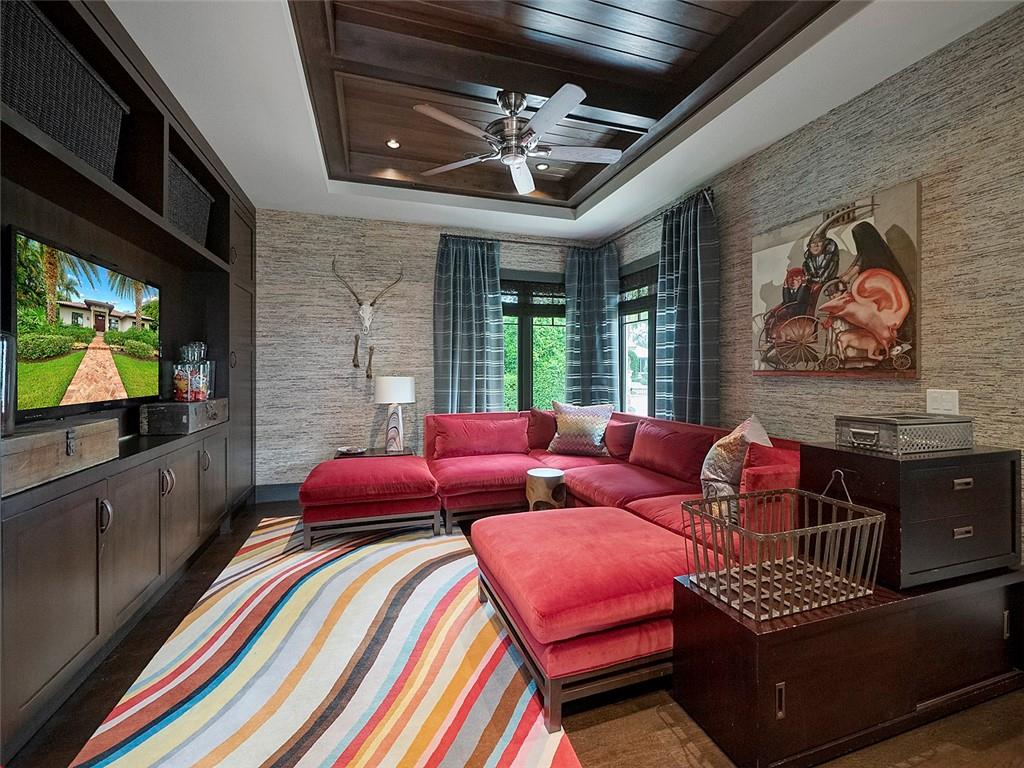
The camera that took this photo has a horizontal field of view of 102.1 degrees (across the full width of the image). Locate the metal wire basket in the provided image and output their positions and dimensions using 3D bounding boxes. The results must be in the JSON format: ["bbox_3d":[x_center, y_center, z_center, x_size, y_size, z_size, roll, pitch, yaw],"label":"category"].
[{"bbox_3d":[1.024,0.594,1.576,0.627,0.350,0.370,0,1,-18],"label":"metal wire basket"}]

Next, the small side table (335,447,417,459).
[{"bbox_3d":[-1.378,0.924,4.169,0.760,0.487,0.450,0,1,-18],"label":"small side table"}]

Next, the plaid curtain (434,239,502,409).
[{"bbox_3d":[-0.475,-0.226,4.606,0.780,2.760,0.190,0,1,-18],"label":"plaid curtain"}]

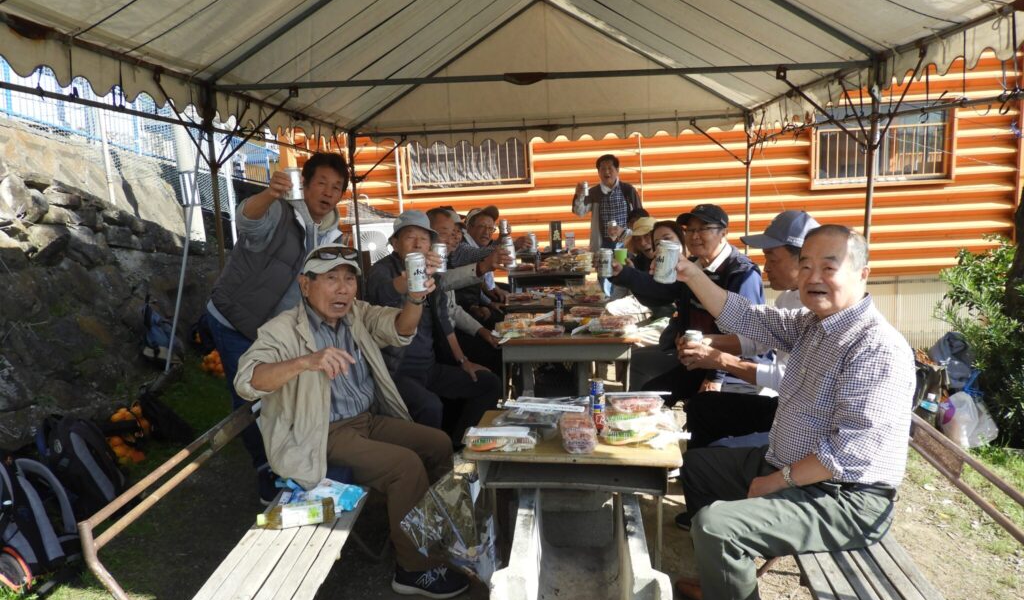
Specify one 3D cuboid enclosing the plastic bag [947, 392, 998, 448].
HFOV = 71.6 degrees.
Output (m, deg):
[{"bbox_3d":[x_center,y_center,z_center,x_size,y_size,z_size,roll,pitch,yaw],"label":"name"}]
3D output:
[{"bbox_3d":[2.330,0.611,3.600,0.240,0.260,0.200,1,10,22],"label":"plastic bag"}]

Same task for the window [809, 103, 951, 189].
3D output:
[{"bbox_3d":[4.291,-1.784,8.200,1.660,0.960,0.150,-2,9,4],"label":"window"}]

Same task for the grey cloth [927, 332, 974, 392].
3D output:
[{"bbox_3d":[2.656,0.376,4.300,0.270,0.330,0.250,4,11,37],"label":"grey cloth"}]

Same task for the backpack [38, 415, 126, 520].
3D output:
[{"bbox_3d":[-1.984,0.778,3.280,0.310,0.460,0.250,-10,12,-36],"label":"backpack"}]

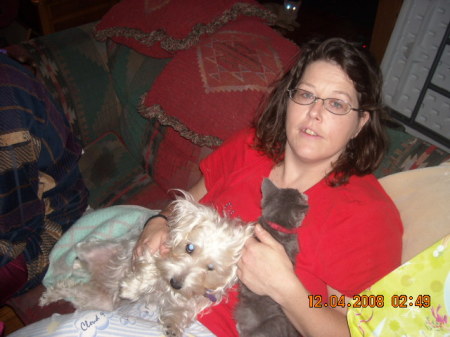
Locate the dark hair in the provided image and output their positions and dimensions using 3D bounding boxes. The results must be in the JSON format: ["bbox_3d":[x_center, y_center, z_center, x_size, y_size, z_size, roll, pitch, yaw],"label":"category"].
[{"bbox_3d":[0.218,-0.122,0.970,0.260,0.285,0.220,19,15,19],"label":"dark hair"}]

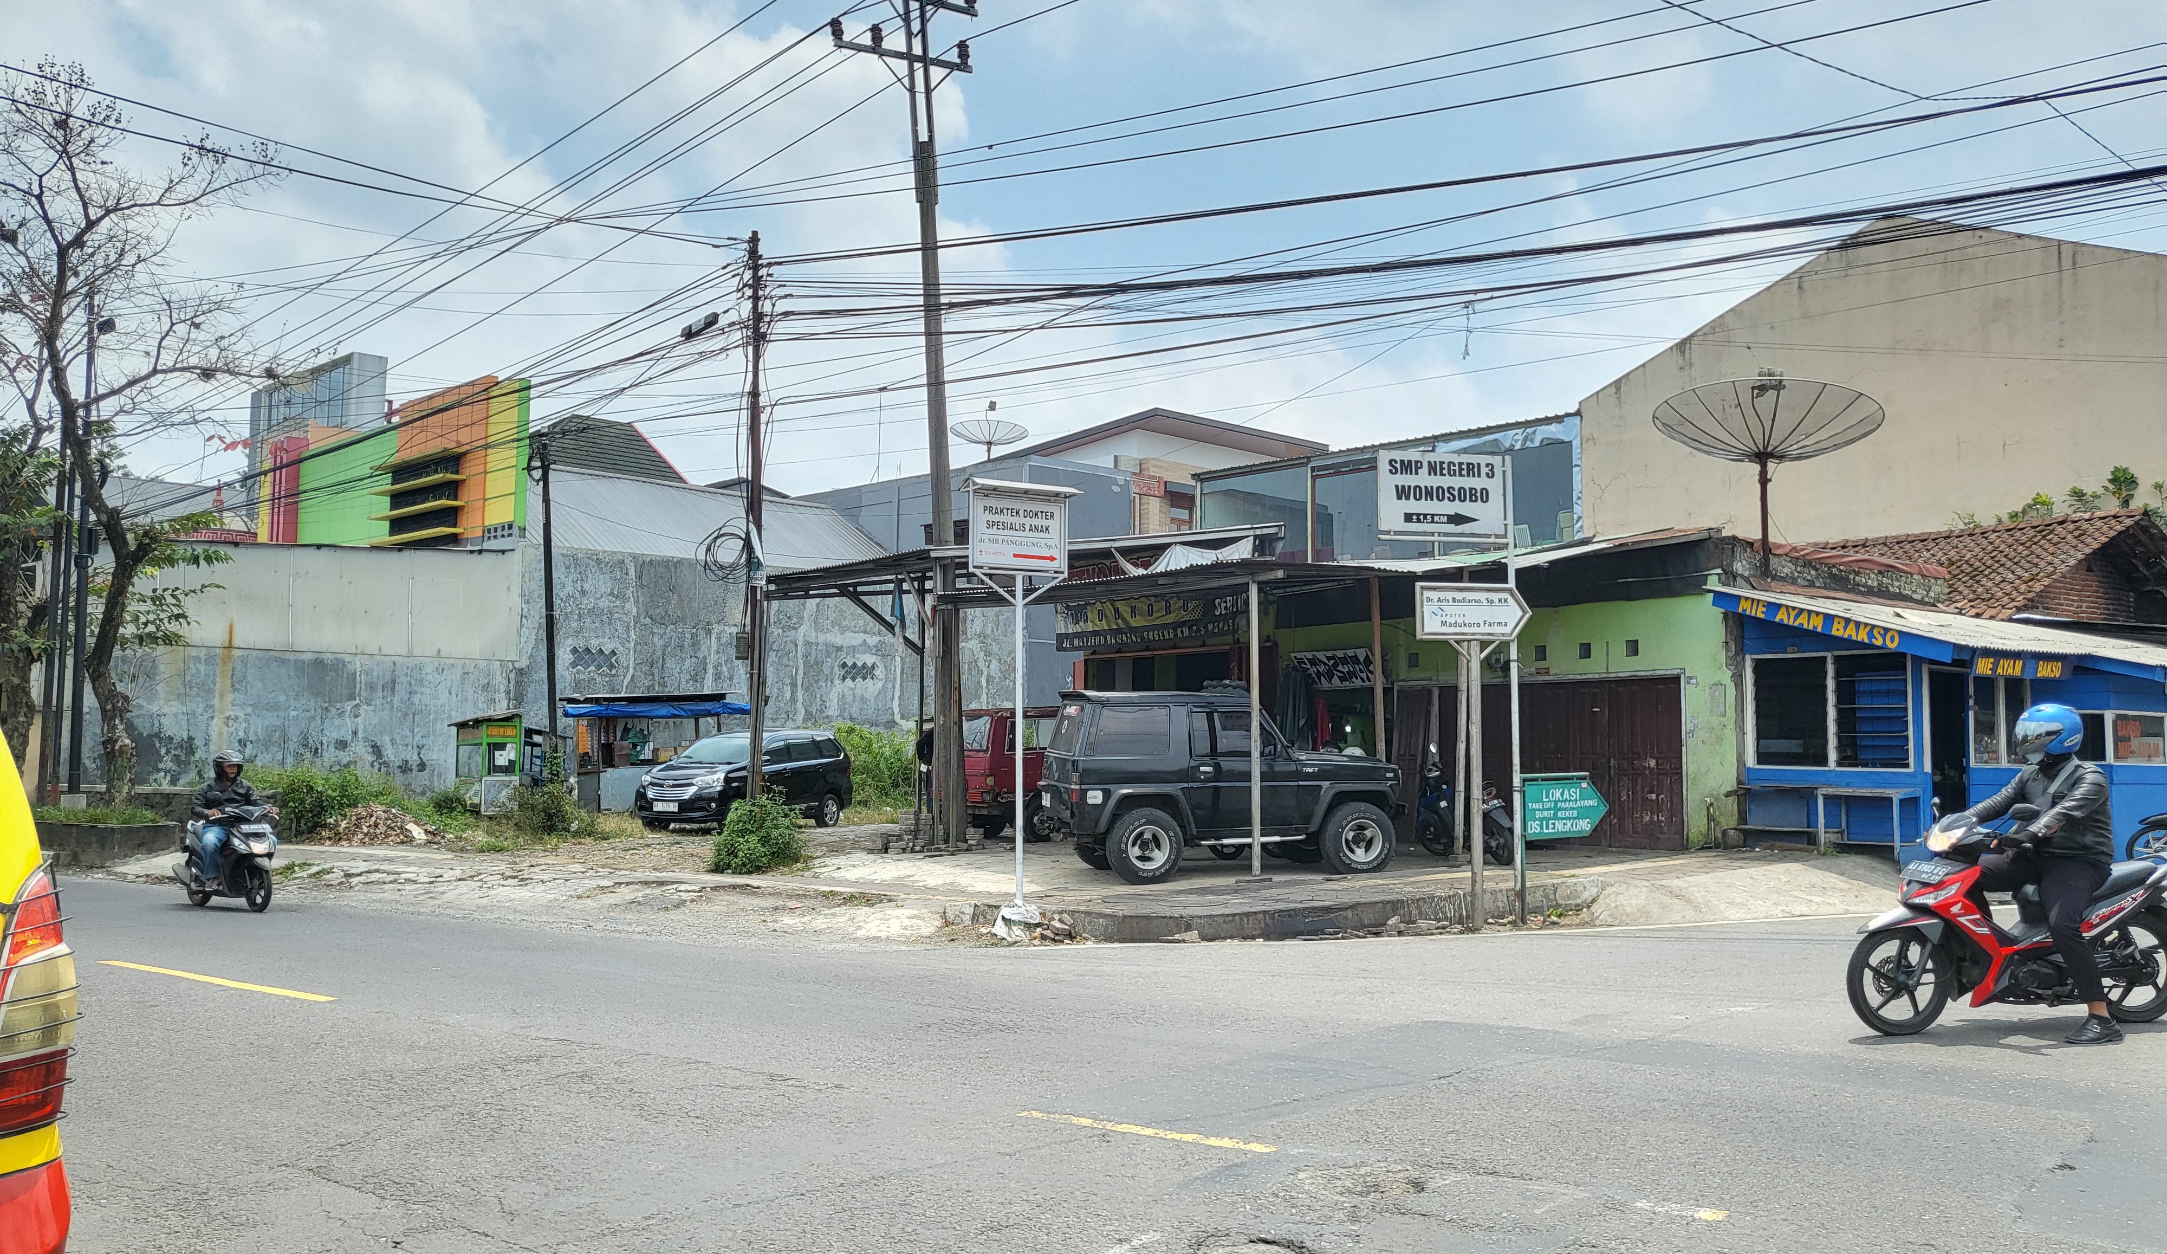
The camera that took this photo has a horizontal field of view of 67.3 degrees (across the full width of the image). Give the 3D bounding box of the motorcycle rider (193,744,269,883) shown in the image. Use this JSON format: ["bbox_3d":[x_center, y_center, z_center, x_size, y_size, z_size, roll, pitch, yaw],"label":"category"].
[{"bbox_3d":[-8.538,1.902,16.254,0.720,1.360,0.640,-3,-5,38],"label":"motorcycle rider"}]

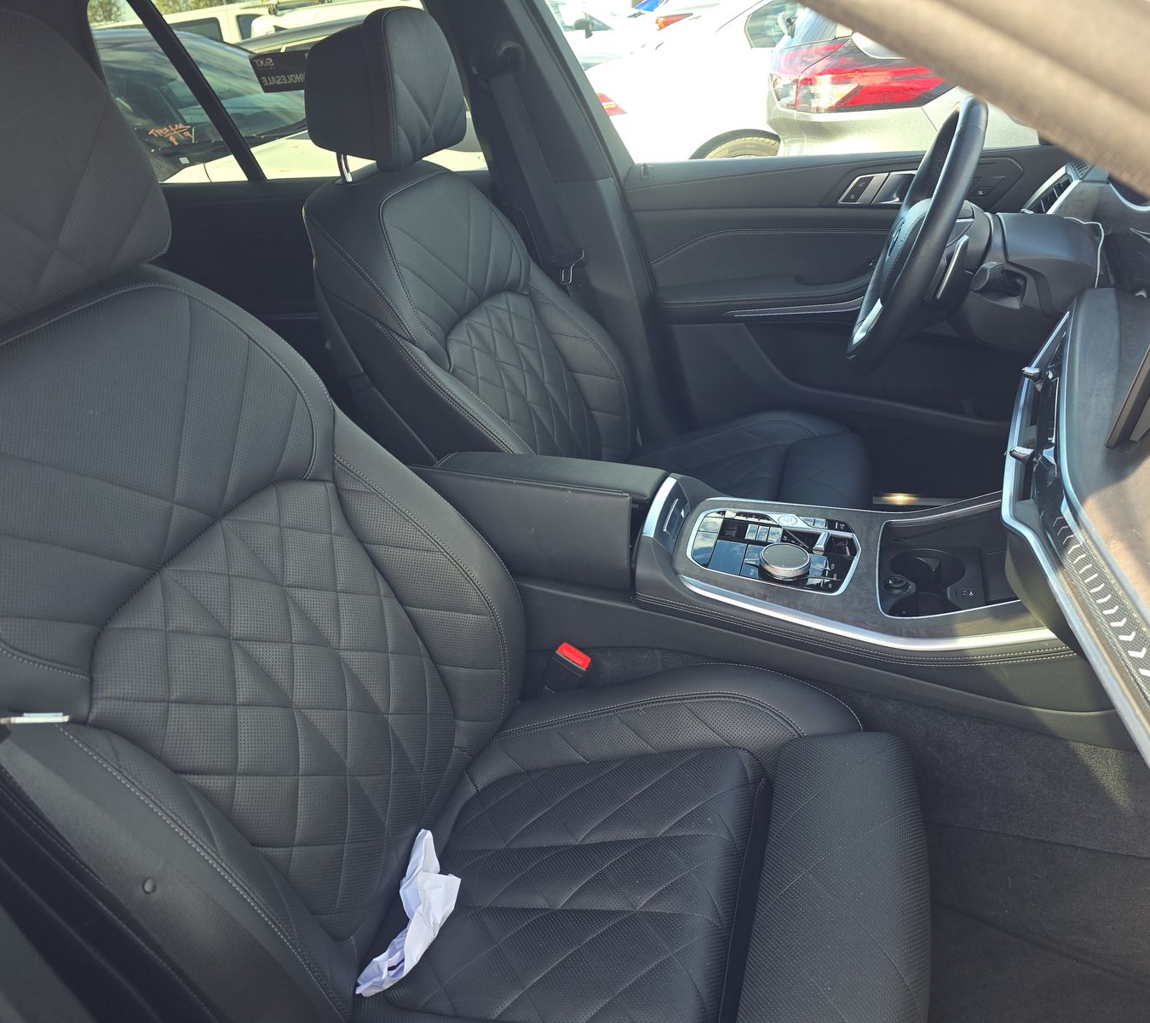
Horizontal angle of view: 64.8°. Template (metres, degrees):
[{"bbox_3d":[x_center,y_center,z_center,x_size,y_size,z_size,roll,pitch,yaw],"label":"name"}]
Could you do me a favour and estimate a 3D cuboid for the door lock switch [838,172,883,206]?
[{"bbox_3d":[0.481,-0.542,1.525,0.072,0.050,0.020,4,28,17],"label":"door lock switch"}]

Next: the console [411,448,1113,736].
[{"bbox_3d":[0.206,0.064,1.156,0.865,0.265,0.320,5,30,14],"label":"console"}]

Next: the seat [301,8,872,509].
[{"bbox_3d":[0.071,-0.287,1.448,0.840,0.940,0.530,5,30,14],"label":"seat"}]

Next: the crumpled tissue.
[{"bbox_3d":[-0.148,0.367,0.824,0.061,0.043,0.172,5,30,14],"label":"crumpled tissue"}]

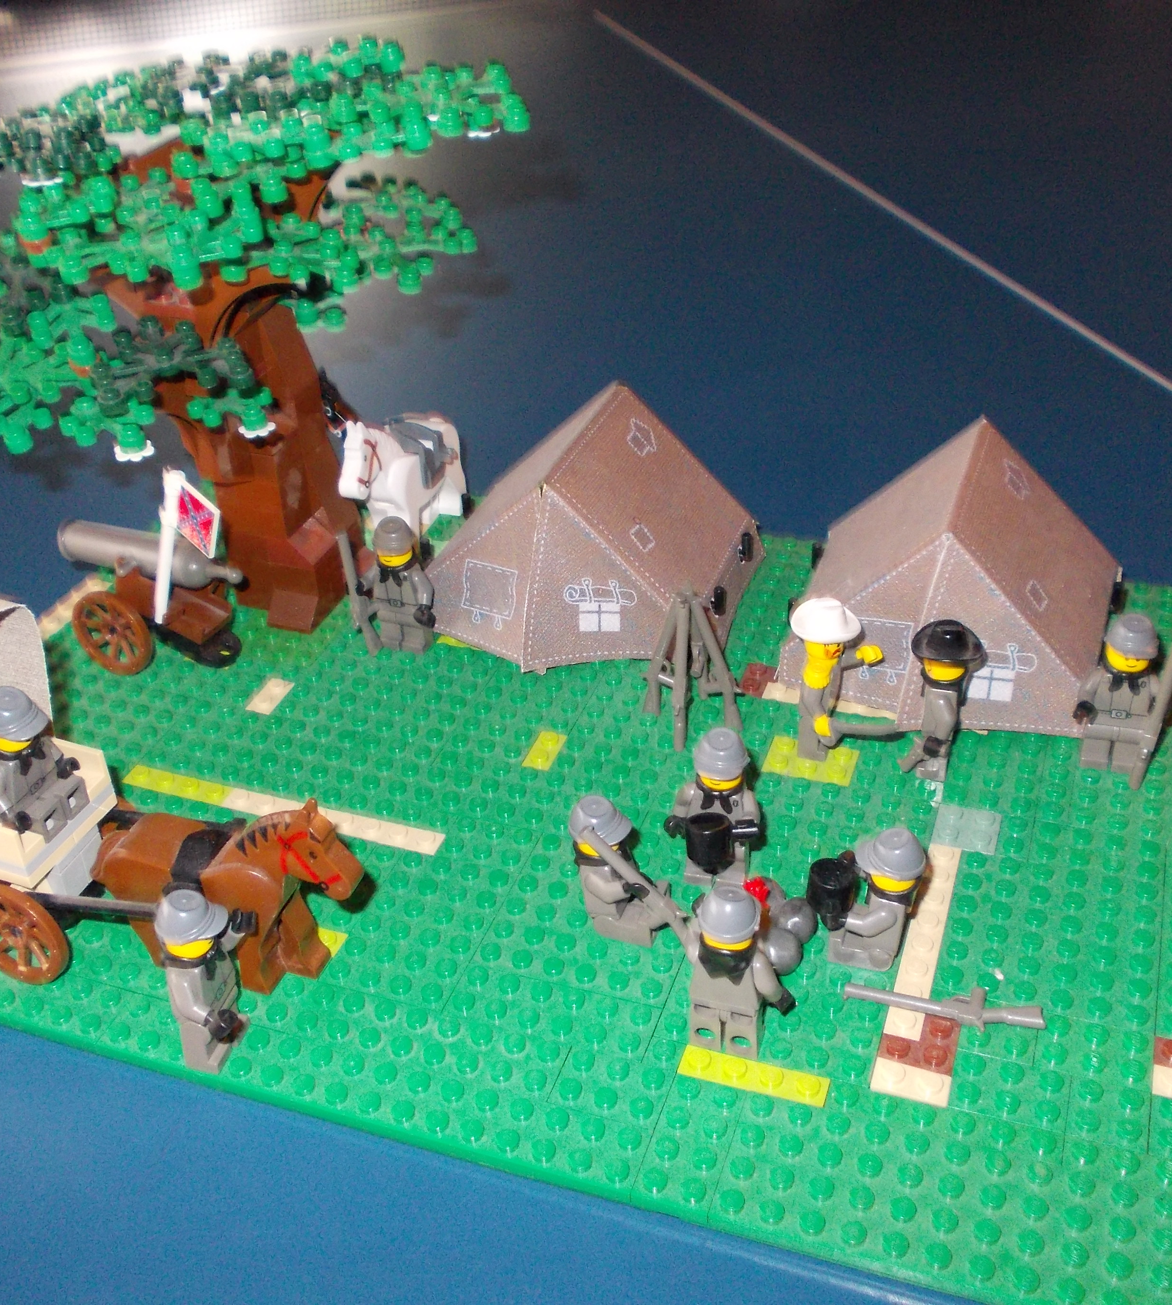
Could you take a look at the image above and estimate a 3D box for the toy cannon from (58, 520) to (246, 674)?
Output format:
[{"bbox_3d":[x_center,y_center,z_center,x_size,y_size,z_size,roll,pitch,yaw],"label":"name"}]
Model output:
[{"bbox_3d":[-0.134,-0.020,0.442,0.067,0.040,0.046,9,37,18],"label":"toy cannon"}]

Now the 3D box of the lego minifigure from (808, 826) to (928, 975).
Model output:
[{"bbox_3d":[0.063,0.053,0.321,0.026,0.035,0.024,9,37,18],"label":"lego minifigure"}]

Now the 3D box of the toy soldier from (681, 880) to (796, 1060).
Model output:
[{"bbox_3d":[0.033,0.065,0.298,0.025,0.045,0.018,9,37,18],"label":"toy soldier"}]

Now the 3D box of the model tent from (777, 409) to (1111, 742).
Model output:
[{"bbox_3d":[0.107,-0.024,0.411,0.092,0.058,0.088,10,37,19],"label":"model tent"}]

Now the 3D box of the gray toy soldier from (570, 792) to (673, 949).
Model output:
[{"bbox_3d":[0.007,0.050,0.335,0.023,0.035,0.023,9,37,18],"label":"gray toy soldier"}]

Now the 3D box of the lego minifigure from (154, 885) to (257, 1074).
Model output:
[{"bbox_3d":[-0.081,0.070,0.305,0.019,0.045,0.025,9,37,18],"label":"lego minifigure"}]

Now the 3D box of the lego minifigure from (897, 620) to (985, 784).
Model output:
[{"bbox_3d":[0.094,0.012,0.373,0.019,0.044,0.025,9,37,18],"label":"lego minifigure"}]

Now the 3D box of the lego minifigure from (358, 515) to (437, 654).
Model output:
[{"bbox_3d":[-0.057,-0.019,0.431,0.025,0.044,0.016,9,37,18],"label":"lego minifigure"}]

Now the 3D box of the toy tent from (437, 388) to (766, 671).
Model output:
[{"bbox_3d":[-0.001,-0.041,0.445,0.098,0.058,0.088,9,37,18],"label":"toy tent"}]

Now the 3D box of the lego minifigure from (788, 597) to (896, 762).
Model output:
[{"bbox_3d":[0.070,0.008,0.376,0.029,0.046,0.026,9,37,18],"label":"lego minifigure"}]

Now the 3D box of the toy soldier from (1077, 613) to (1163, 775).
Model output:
[{"bbox_3d":[0.139,0.013,0.367,0.025,0.045,0.016,9,37,18],"label":"toy soldier"}]

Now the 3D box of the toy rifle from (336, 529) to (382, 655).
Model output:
[{"bbox_3d":[-0.068,-0.018,0.429,0.010,0.044,0.004,4,37,22],"label":"toy rifle"}]

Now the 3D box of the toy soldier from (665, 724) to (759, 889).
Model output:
[{"bbox_3d":[0.031,0.039,0.339,0.025,0.045,0.018,9,37,18],"label":"toy soldier"}]

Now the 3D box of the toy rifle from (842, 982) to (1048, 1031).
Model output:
[{"bbox_3d":[0.079,0.077,0.310,0.043,0.004,0.012,8,36,16],"label":"toy rifle"}]

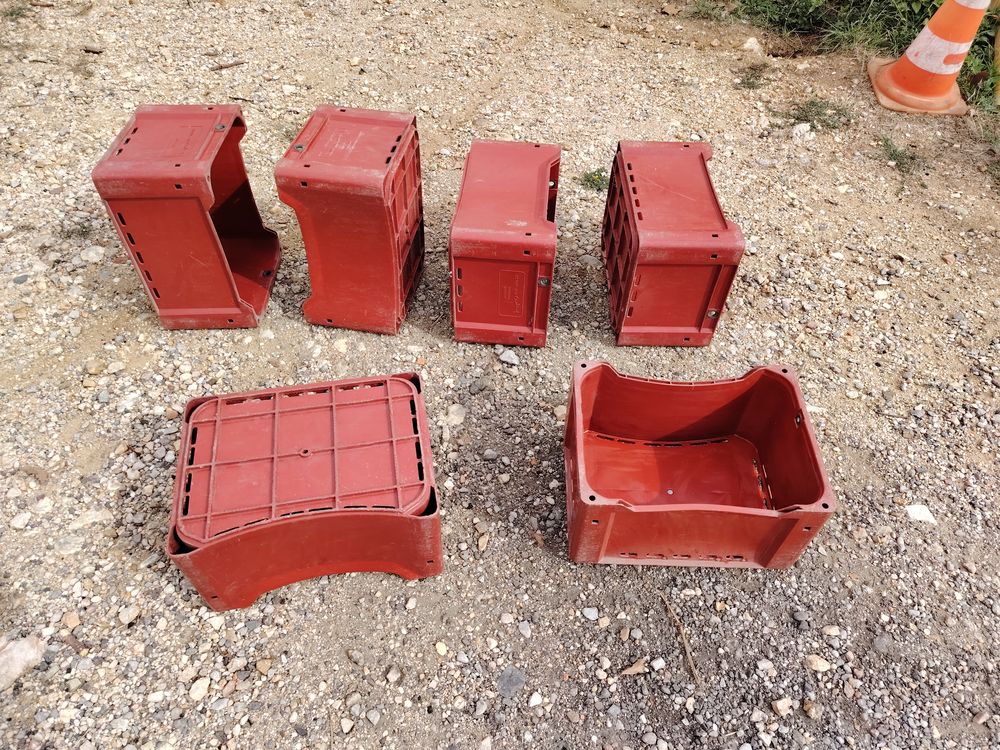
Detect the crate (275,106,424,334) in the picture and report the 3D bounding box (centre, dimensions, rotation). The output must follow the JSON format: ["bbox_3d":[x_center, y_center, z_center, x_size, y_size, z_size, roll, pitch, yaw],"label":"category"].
[{"bbox_3d":[-0.426,-0.466,2.116,0.285,0.540,0.400,7,46,4],"label":"crate"}]

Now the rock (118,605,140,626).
[{"bbox_3d":[-0.831,0.536,1.558,0.042,0.021,0.034,-24,53,-22],"label":"rock"}]

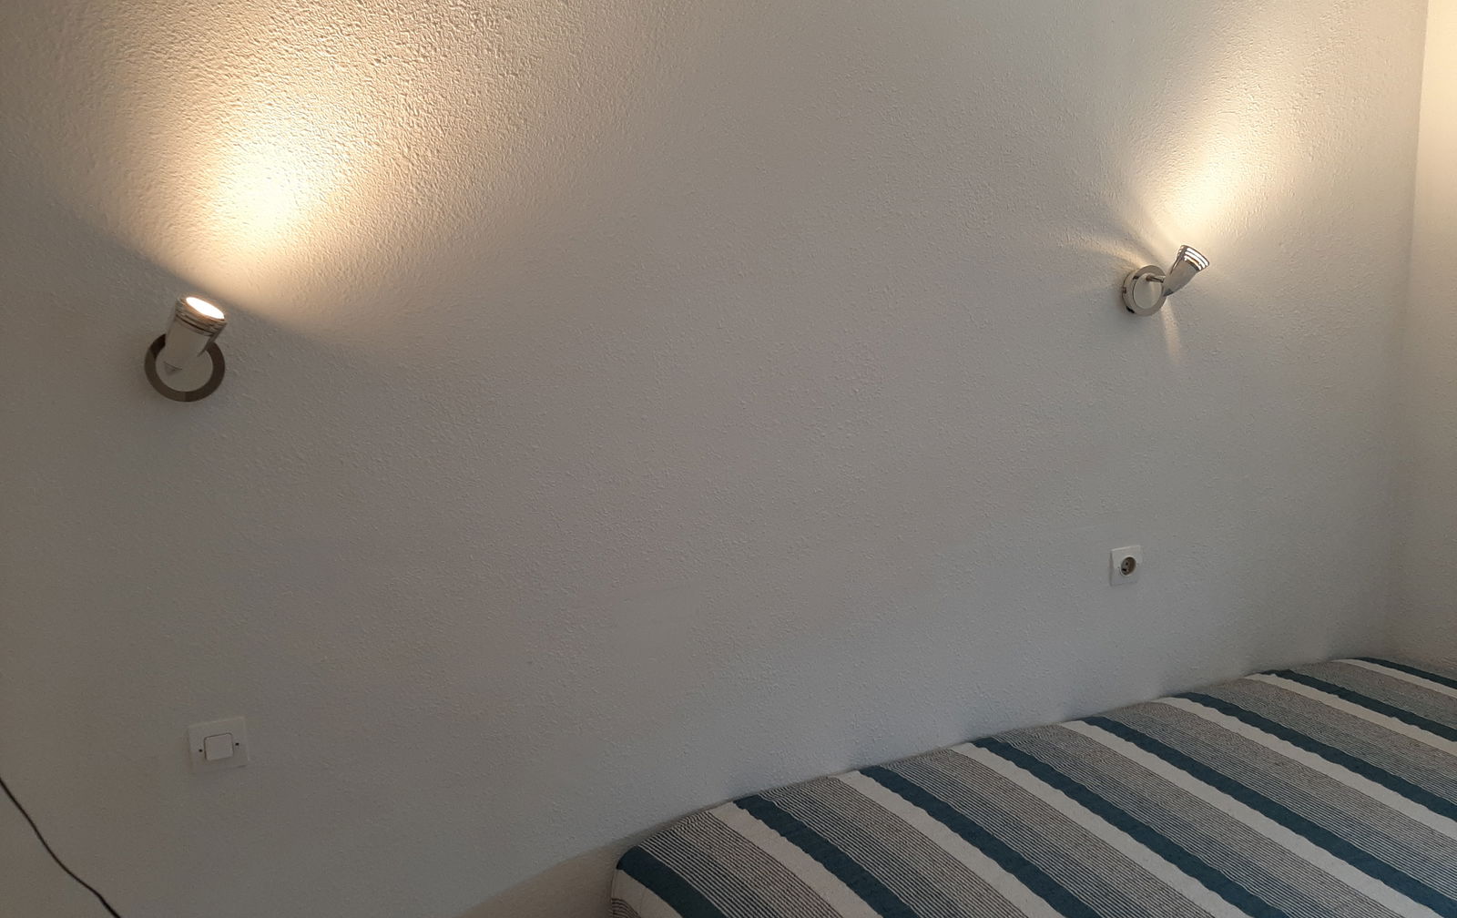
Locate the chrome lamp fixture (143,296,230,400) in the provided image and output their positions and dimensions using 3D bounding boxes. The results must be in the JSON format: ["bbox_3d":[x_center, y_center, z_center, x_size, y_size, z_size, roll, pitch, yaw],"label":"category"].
[{"bbox_3d":[-0.774,-0.154,1.562,0.117,0.152,0.136,-6,11,-22],"label":"chrome lamp fixture"}]

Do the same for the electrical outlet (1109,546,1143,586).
[{"bbox_3d":[0.871,0.236,2.386,0.081,0.081,0.012,-6,11,-22],"label":"electrical outlet"}]

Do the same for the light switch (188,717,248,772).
[{"bbox_3d":[-0.801,0.454,1.720,0.081,0.081,0.012,-6,11,-22],"label":"light switch"}]

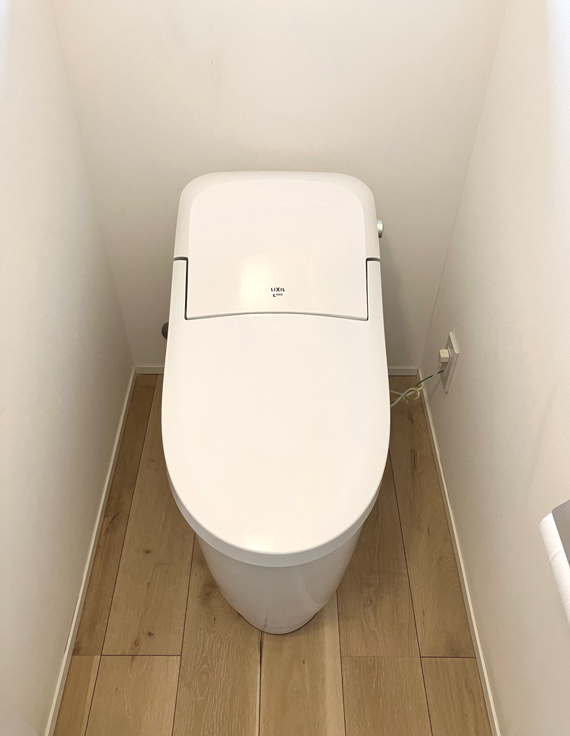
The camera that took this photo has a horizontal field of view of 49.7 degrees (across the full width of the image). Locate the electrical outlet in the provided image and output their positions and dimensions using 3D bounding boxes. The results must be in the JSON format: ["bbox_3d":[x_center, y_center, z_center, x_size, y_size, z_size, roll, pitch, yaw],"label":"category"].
[{"bbox_3d":[0.368,-0.010,1.380,0.010,0.120,0.070,0,45,0],"label":"electrical outlet"}]

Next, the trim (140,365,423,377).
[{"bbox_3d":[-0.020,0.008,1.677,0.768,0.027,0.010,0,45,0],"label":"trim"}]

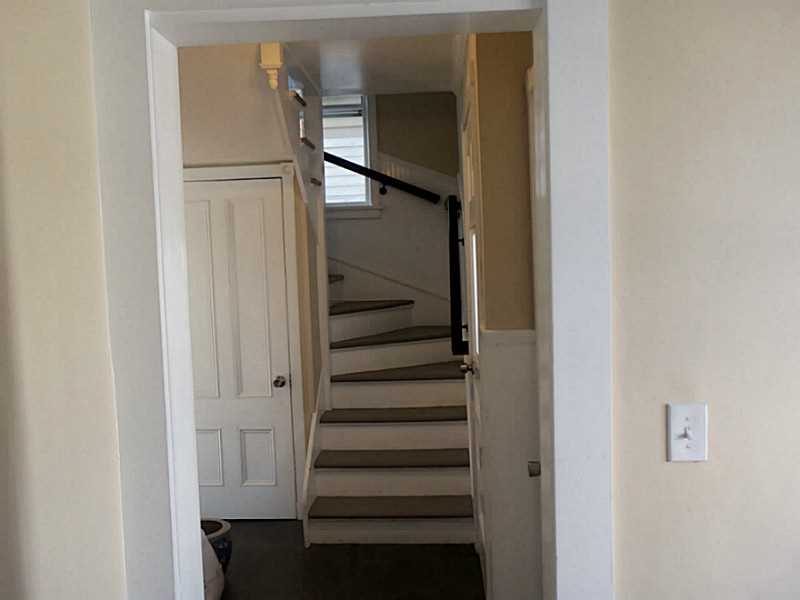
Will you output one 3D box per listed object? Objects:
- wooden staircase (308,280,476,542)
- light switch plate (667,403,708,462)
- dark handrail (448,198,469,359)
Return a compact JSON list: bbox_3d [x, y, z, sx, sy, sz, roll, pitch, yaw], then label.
[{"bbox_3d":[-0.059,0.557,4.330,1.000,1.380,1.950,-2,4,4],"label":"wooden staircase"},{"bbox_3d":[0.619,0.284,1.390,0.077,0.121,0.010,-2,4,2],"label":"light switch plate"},{"bbox_3d":[0.362,-0.244,4.008,0.090,0.065,1.728,-1,36,5],"label":"dark handrail"}]

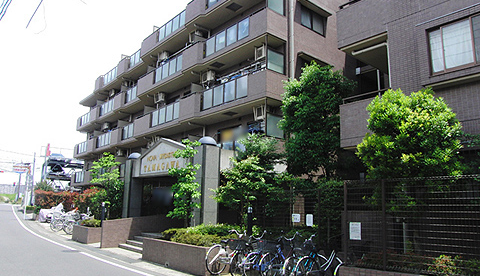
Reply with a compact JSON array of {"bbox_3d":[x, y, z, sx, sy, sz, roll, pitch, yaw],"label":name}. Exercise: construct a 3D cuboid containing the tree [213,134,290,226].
[{"bbox_3d":[0.346,1.480,10.937,2.250,3.200,2.250,1,-11,2],"label":"tree"}]

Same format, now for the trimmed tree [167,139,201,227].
[{"bbox_3d":[-1.932,1.634,12.248,1.150,3.330,1.150,3,-11,-9],"label":"trimmed tree"}]

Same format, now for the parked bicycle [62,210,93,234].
[{"bbox_3d":[-9.248,5.072,21.052,1.800,1.080,0.570,11,-15,-40],"label":"parked bicycle"}]

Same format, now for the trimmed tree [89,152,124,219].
[{"bbox_3d":[-6.588,2.471,17.672,1.750,3.650,1.750,5,-12,-20],"label":"trimmed tree"}]

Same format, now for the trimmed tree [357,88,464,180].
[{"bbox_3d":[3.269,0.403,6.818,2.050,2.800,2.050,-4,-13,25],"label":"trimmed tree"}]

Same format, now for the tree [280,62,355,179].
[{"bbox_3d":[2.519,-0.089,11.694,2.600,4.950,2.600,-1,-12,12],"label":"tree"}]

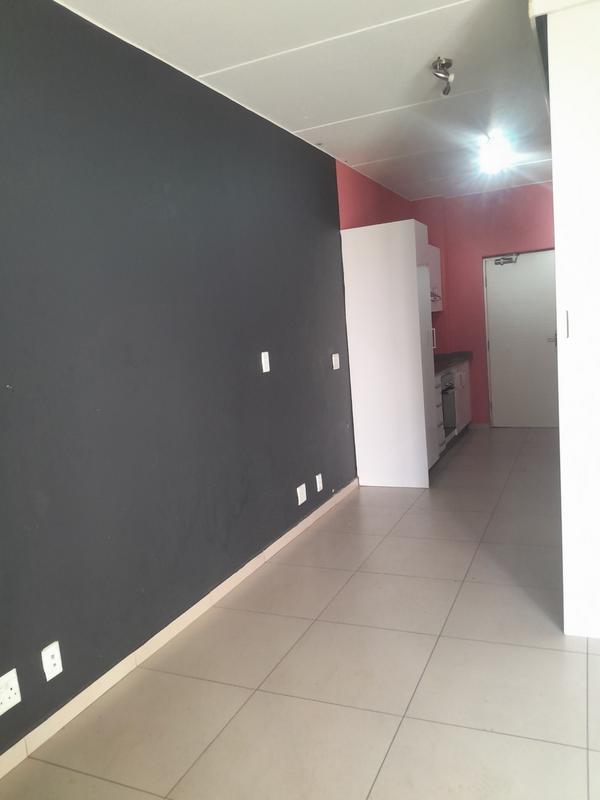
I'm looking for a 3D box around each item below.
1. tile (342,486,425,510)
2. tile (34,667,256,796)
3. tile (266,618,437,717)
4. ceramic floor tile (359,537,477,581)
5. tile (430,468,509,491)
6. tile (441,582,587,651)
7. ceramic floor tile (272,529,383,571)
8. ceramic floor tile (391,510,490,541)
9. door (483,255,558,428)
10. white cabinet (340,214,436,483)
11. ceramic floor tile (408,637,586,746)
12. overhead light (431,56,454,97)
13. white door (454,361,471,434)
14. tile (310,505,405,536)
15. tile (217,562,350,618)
[{"bbox_3d":[0.692,0.816,5.000,0.600,0.010,0.600,-3,7,25],"label":"tile"},{"bbox_3d":[-0.567,1.213,2.271,0.590,0.010,0.590,-2,7,25],"label":"tile"},{"bbox_3d":[0.229,1.128,2.580,0.600,0.010,0.600,-3,7,25],"label":"tile"},{"bbox_3d":[0.735,0.960,3.659,0.600,0.010,0.600,-3,7,25],"label":"ceramic floor tile"},{"bbox_3d":[1.493,0.707,5.279,0.600,0.010,0.600,-3,7,25],"label":"tile"},{"bbox_3d":[1.030,1.019,2.859,0.600,0.010,0.600,-3,7,25],"label":"tile"},{"bbox_3d":[0.189,0.963,3.886,0.590,0.010,0.590,-2,7,25],"label":"ceramic floor tile"},{"bbox_3d":[0.987,0.875,4.199,0.600,0.010,0.600,-3,7,25],"label":"ceramic floor tile"},{"bbox_3d":[2.731,-0.678,7.285,0.840,2.050,0.050,-3,7,25],"label":"door"},{"bbox_3d":[0.822,-0.379,5.299,0.610,2.220,0.475,-2,7,25],"label":"white cabinet"},{"bbox_3d":[0.770,1.099,2.297,0.590,0.010,0.590,-2,7,25],"label":"ceramic floor tile"},{"bbox_3d":[0.793,-1.785,3.349,0.110,0.160,0.110,-2,7,25],"label":"overhead light"},{"bbox_3d":[1.811,-0.044,6.697,0.030,0.680,0.840,-2,7,25],"label":"white door"},{"bbox_3d":[0.441,0.880,4.424,0.590,0.010,0.590,-2,7,25],"label":"tile"},{"bbox_3d":[-0.066,1.069,3.380,0.600,0.010,0.600,-3,7,25],"label":"tile"}]

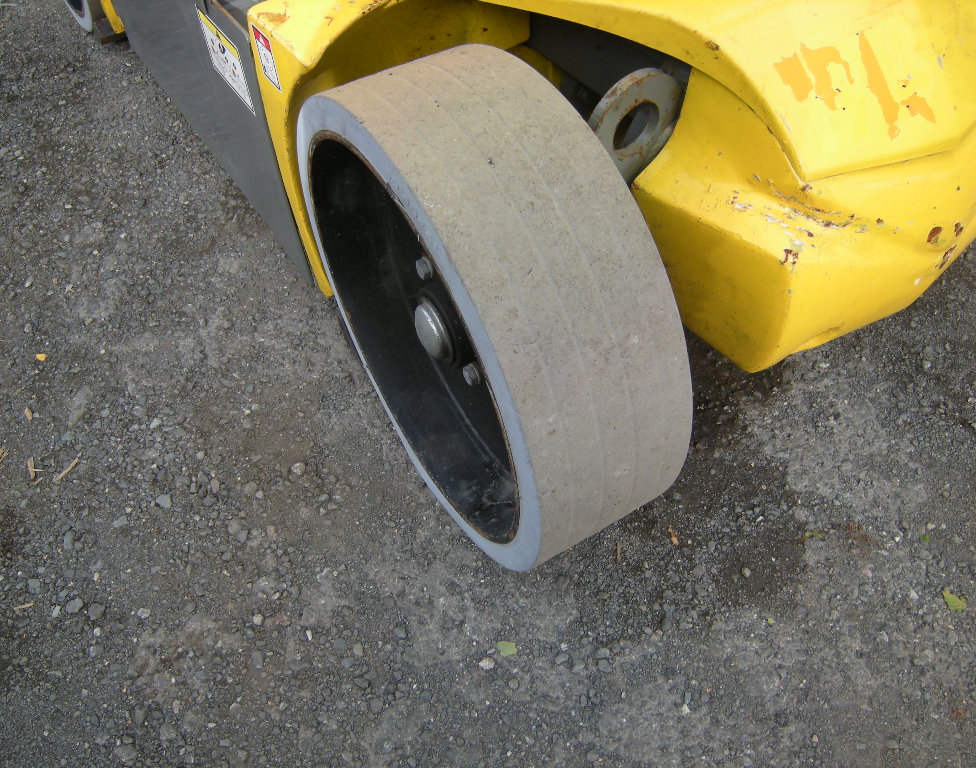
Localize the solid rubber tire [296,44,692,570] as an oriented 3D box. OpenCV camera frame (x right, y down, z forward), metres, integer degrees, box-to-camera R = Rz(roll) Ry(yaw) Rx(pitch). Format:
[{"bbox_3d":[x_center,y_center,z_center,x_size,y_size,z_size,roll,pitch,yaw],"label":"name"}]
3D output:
[{"bbox_3d":[-0.013,-0.057,0.704,0.128,0.412,0.412,-26,57,-18],"label":"solid rubber tire"}]

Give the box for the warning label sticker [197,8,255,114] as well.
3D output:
[{"bbox_3d":[-0.259,-0.320,0.819,0.002,0.070,0.104,-29,58,-19],"label":"warning label sticker"}]

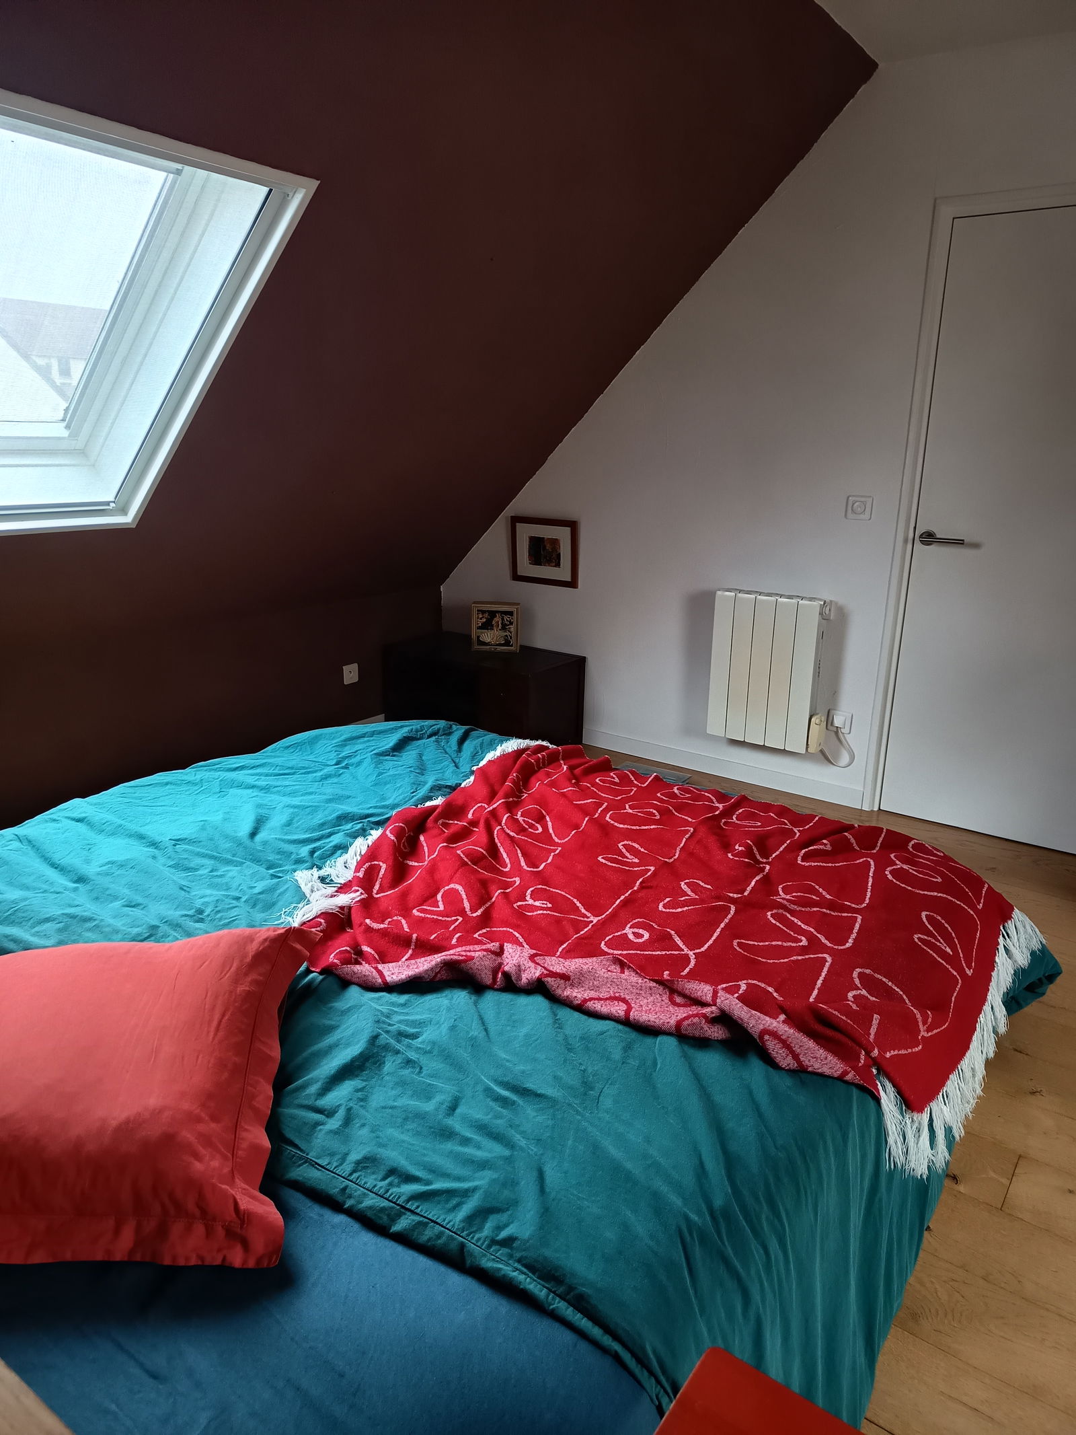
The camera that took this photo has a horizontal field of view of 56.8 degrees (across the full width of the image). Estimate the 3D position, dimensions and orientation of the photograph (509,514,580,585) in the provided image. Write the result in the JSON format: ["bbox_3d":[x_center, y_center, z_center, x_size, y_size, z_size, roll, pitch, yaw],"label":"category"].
[{"bbox_3d":[0.029,-0.741,4.451,0.355,0.290,0.020,13,23,35],"label":"photograph"}]

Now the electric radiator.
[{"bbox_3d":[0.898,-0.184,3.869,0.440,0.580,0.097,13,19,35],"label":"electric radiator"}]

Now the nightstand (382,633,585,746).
[{"bbox_3d":[-0.258,-0.106,4.596,0.857,0.404,0.400,13,19,35],"label":"nightstand"}]

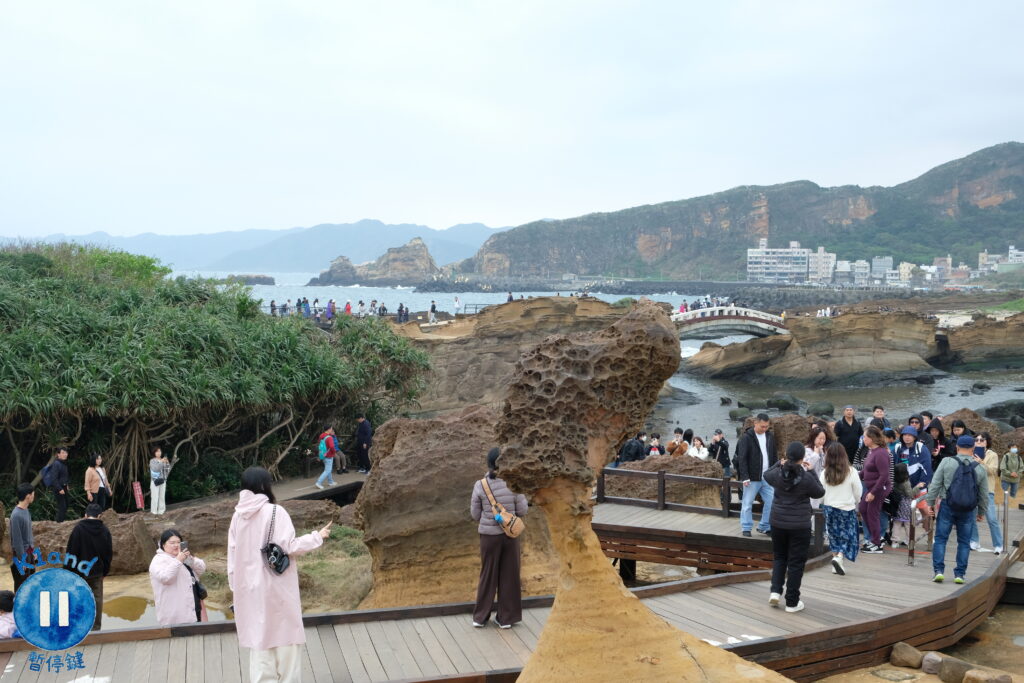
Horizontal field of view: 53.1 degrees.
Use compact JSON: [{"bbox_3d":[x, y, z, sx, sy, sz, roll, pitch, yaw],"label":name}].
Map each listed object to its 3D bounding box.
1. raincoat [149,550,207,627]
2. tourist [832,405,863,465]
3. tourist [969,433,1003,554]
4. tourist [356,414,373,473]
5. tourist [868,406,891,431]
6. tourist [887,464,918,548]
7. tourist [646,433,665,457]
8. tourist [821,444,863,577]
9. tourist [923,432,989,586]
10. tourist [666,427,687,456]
[{"bbox_3d":[-3.298,2.503,10.097,0.440,0.920,0.530,3,5,38],"label":"raincoat"},{"bbox_3d":[5.242,1.858,16.059,0.520,1.720,0.360,1,4,14],"label":"tourist"},{"bbox_3d":[6.353,2.024,13.741,0.550,1.620,0.480,3,5,33],"label":"tourist"},{"bbox_3d":[-4.164,2.896,28.913,0.400,1.710,0.500,-1,4,-12],"label":"tourist"},{"bbox_3d":[6.364,1.968,17.760,0.520,1.710,0.360,1,4,17],"label":"tourist"},{"bbox_3d":[5.046,2.134,13.238,0.360,1.100,0.380,3,5,37],"label":"tourist"},{"bbox_3d":[2.993,2.732,21.357,0.520,1.650,0.450,1,4,8],"label":"tourist"},{"bbox_3d":[3.979,1.999,12.368,0.480,1.560,0.420,1,4,13],"label":"tourist"},{"bbox_3d":[5.144,1.933,11.884,0.680,1.700,0.500,1,4,12],"label":"tourist"},{"bbox_3d":[3.431,2.612,21.231,0.470,1.650,0.420,0,4,7],"label":"tourist"}]

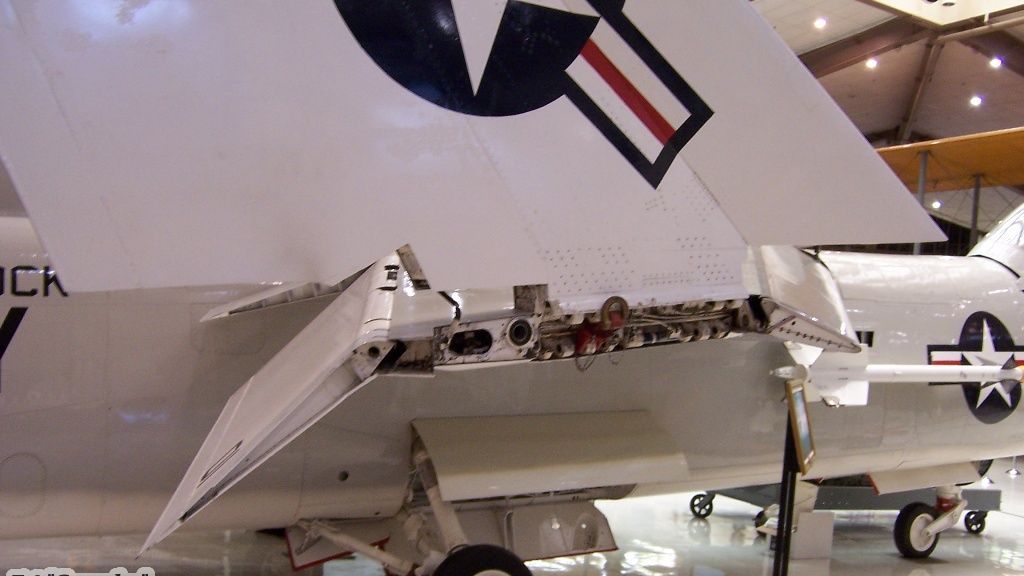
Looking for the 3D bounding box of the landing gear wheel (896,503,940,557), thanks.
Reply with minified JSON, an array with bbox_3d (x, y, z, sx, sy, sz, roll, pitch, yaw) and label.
[{"bbox_3d":[4.000,2.390,9.620,0.558,0.552,0.148,7,-3,-29],"label":"landing gear wheel"}]

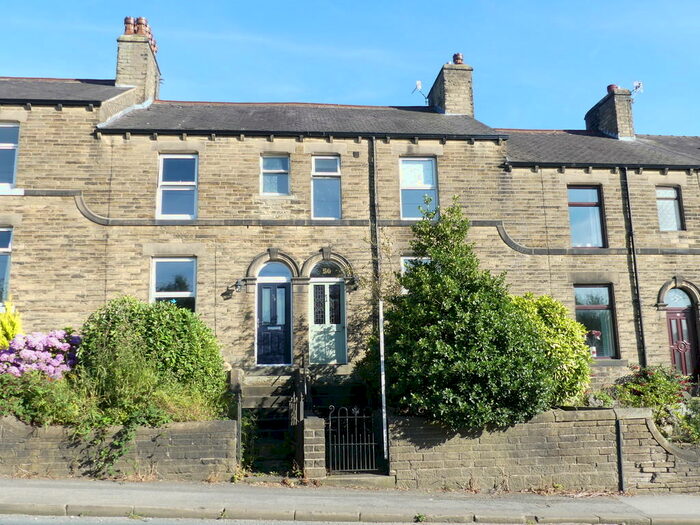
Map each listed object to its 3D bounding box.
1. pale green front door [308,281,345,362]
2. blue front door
[{"bbox_3d":[-0.560,1.465,14.946,0.908,2.050,0.080,0,-11,-5],"label":"pale green front door"},{"bbox_3d":[-1.840,1.479,14.834,0.860,1.986,0.080,0,-11,-5],"label":"blue front door"}]

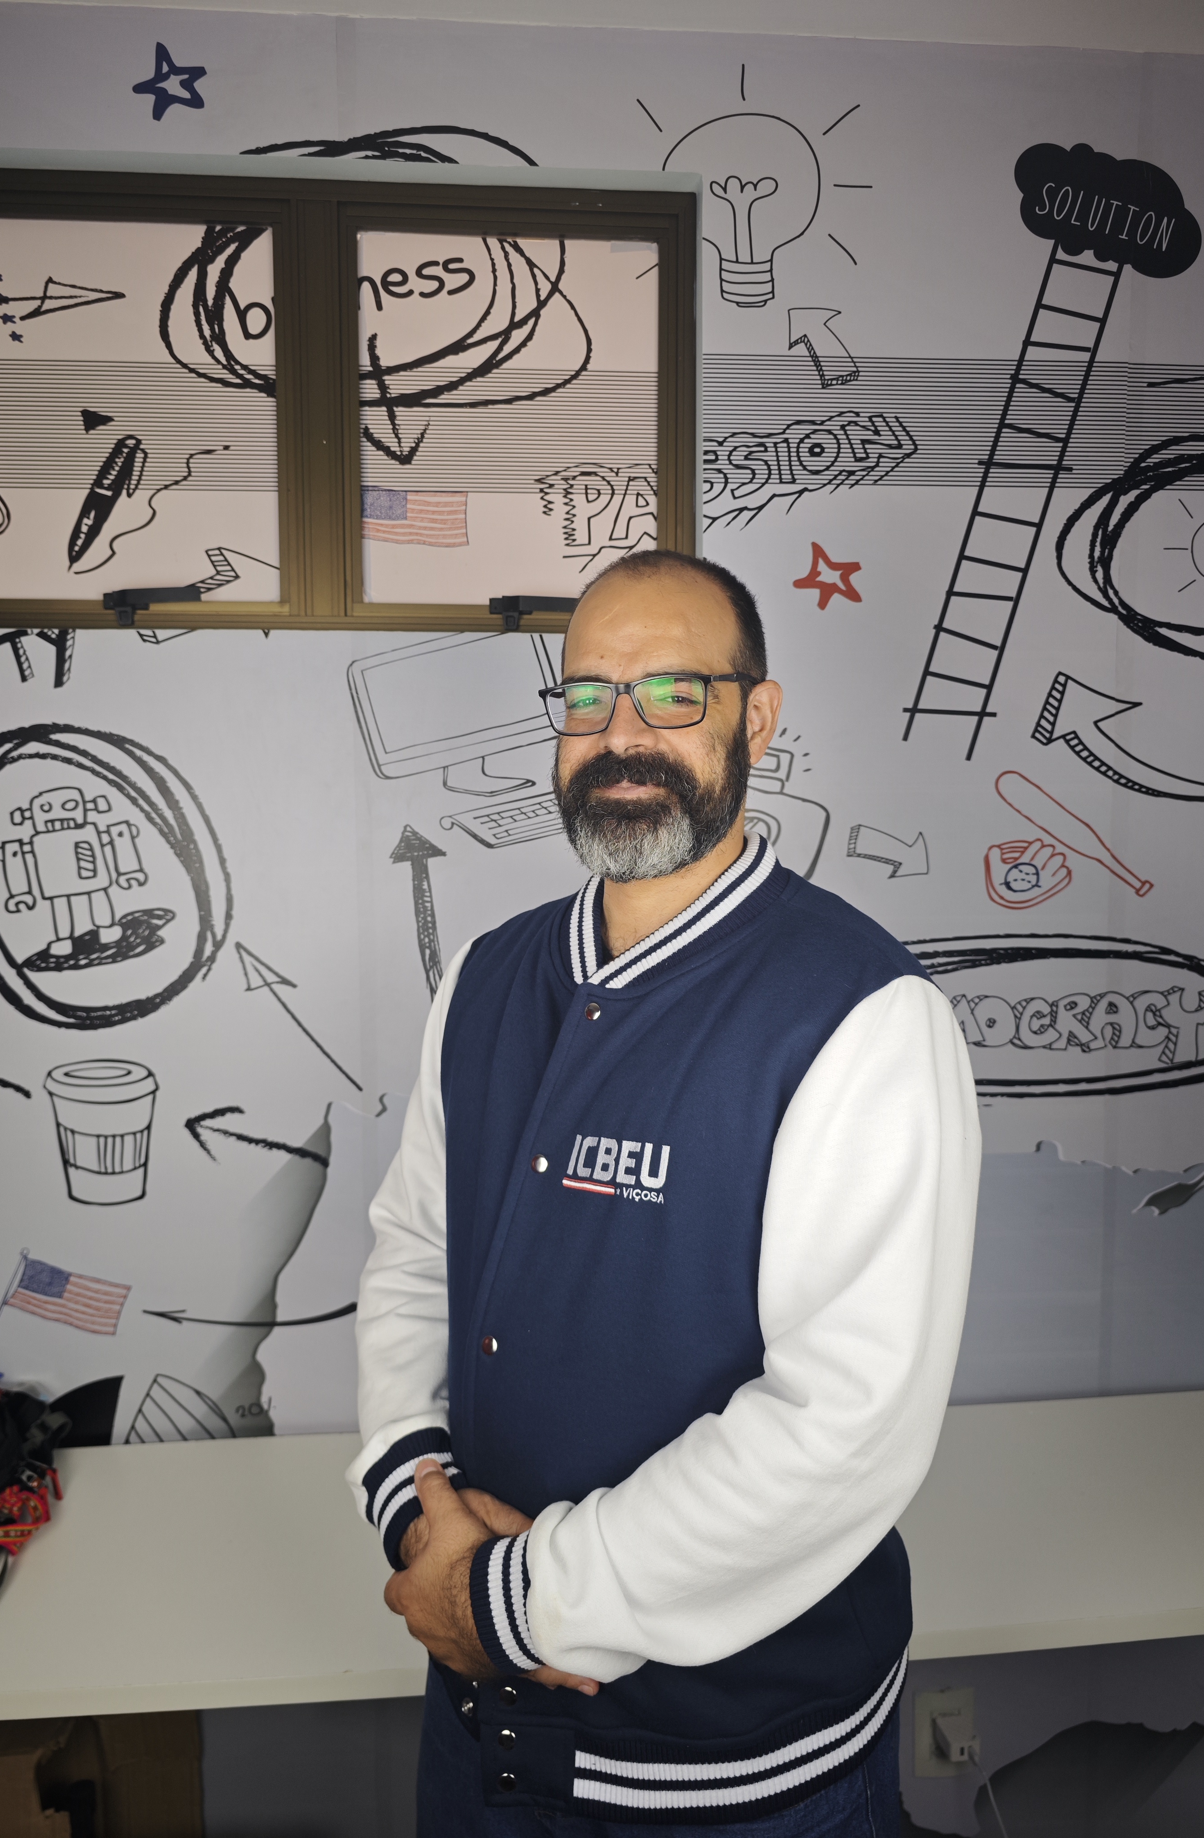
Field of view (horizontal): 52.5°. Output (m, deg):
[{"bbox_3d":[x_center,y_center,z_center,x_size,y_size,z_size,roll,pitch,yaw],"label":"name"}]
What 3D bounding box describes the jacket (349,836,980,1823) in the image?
[{"bbox_3d":[0.031,0.289,0.969,0.540,0.720,0.370,3,6,41],"label":"jacket"}]

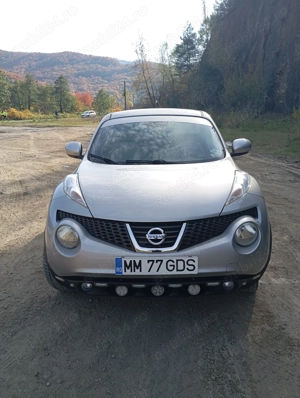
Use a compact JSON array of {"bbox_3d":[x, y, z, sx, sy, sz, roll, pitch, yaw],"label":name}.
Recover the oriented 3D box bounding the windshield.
[{"bbox_3d":[0.075,-0.644,3.399,1.420,0.440,0.800,0,15,1],"label":"windshield"}]

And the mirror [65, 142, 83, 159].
[{"bbox_3d":[-0.818,-0.517,3.450,0.200,0.165,0.155,0,15,1],"label":"mirror"}]

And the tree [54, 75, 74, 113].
[{"bbox_3d":[-18.283,-22.389,68.961,4.277,7.930,4.277,0,15,1],"label":"tree"}]

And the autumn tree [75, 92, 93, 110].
[{"bbox_3d":[-15.089,-21.878,73.174,4.084,4.345,4.084,0,15,1],"label":"autumn tree"}]

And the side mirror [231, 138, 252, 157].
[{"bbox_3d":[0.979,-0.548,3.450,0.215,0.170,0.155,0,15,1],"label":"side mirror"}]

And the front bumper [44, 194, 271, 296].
[{"bbox_3d":[0.064,0.334,2.276,1.740,0.630,0.540,0,15,1],"label":"front bumper"}]

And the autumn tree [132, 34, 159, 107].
[{"bbox_3d":[-0.629,-17.234,45.084,3.635,10.487,3.635,0,15,1],"label":"autumn tree"}]

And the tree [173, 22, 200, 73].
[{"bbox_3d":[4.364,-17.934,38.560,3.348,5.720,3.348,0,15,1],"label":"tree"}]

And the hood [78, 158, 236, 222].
[{"bbox_3d":[0.069,-0.119,2.609,1.430,0.250,1.200,0,15,1],"label":"hood"}]

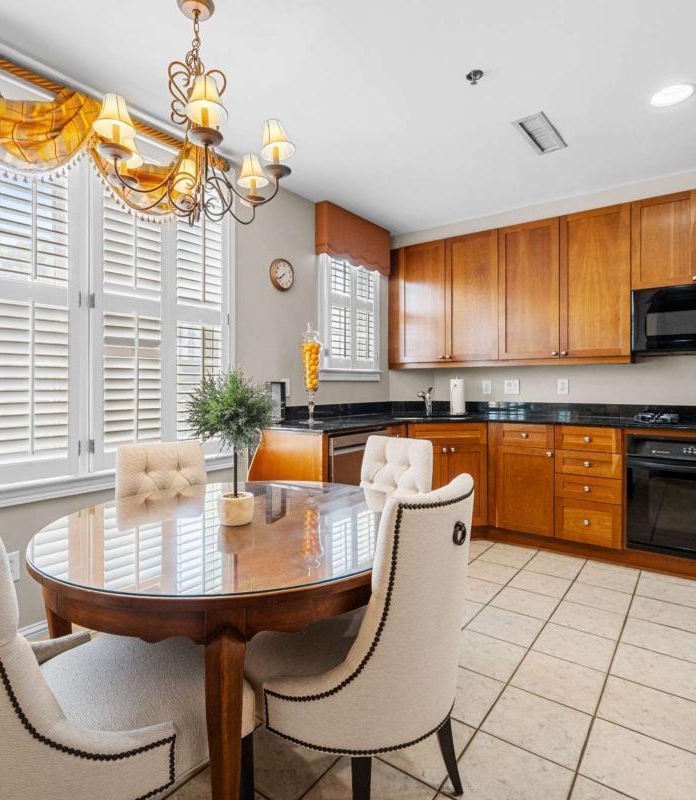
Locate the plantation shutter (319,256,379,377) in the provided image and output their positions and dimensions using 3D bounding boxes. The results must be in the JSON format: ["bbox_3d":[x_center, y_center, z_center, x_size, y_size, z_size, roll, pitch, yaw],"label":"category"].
[{"bbox_3d":[0.043,-0.791,3.895,0.050,1.117,0.796,1,1,37],"label":"plantation shutter"}]

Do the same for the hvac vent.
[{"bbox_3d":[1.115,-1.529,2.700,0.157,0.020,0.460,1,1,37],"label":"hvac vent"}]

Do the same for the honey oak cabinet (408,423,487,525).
[{"bbox_3d":[0.703,0.567,3.764,0.610,0.774,0.620,0,1,-8],"label":"honey oak cabinet"}]

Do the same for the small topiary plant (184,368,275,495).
[{"bbox_3d":[-0.375,0.121,1.480,0.280,0.440,0.280,0,1,0],"label":"small topiary plant"}]

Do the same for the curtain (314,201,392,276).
[{"bbox_3d":[0.064,-1.287,3.847,0.125,0.404,0.878,1,1,37],"label":"curtain"}]

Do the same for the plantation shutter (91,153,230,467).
[{"bbox_3d":[-0.959,-0.489,2.524,0.060,1.648,0.815,1,1,37],"label":"plantation shutter"}]

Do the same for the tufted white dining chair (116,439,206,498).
[{"bbox_3d":[-0.639,0.654,1.860,0.530,0.930,0.640,-1,2,-42],"label":"tufted white dining chair"}]

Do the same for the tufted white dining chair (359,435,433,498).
[{"bbox_3d":[0.094,0.649,2.053,0.530,0.930,0.640,1,1,38],"label":"tufted white dining chair"}]

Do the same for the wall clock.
[{"bbox_3d":[-0.453,-0.857,3.216,0.045,0.222,0.222,1,1,37],"label":"wall clock"}]

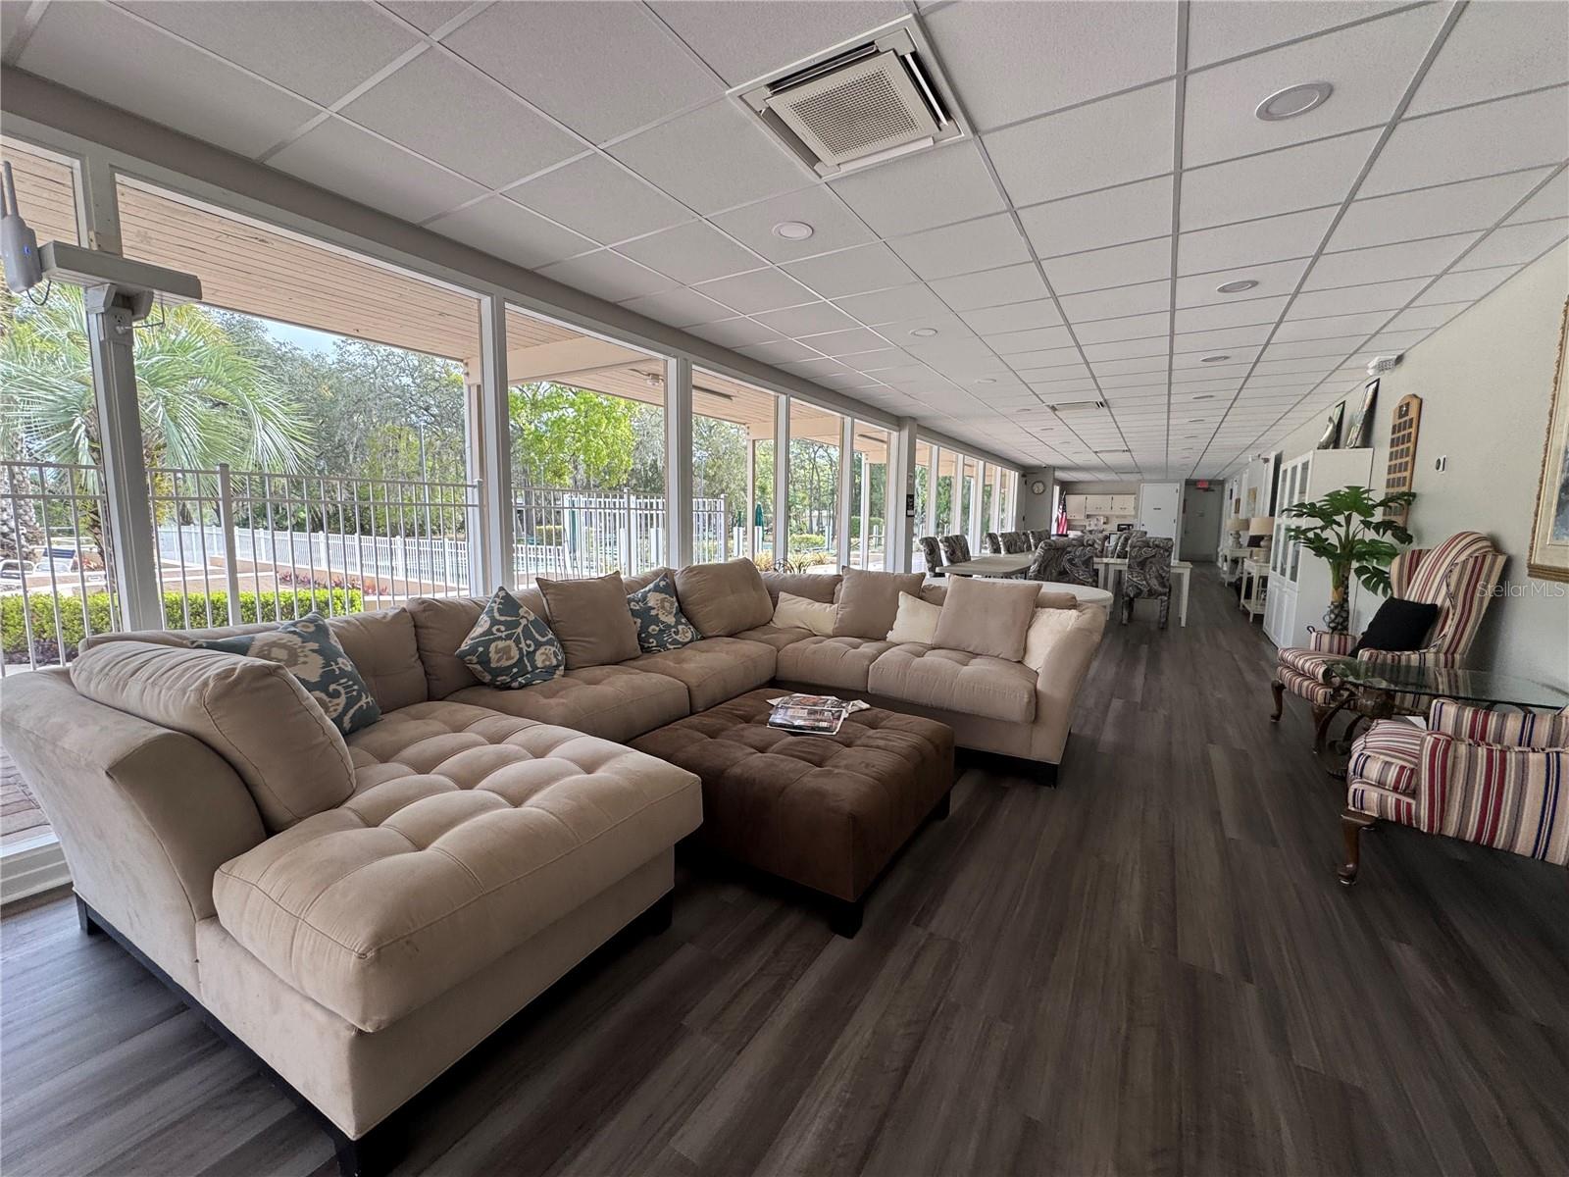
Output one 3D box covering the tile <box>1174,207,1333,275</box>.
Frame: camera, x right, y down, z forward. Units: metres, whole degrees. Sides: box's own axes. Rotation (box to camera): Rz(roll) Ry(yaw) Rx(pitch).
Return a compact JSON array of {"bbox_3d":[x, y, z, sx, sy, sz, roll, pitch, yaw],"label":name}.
[{"bbox_3d":[2.248,-1.661,3.069,0.601,0.025,0.600,5,7,30],"label":"tile"}]

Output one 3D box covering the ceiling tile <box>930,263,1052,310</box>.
[{"bbox_3d":[1.203,-1.736,3.676,0.603,0.024,0.606,4,7,31],"label":"ceiling tile"}]

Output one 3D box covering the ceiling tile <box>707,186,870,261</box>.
[{"bbox_3d":[0.054,-1.681,2.962,0.595,0.020,0.595,4,7,31],"label":"ceiling tile"}]

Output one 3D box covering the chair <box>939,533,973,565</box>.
[{"bbox_3d":[2.275,-0.100,7.736,0.620,1.045,0.480,5,8,35],"label":"chair"}]

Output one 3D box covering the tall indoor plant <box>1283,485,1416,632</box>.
[{"bbox_3d":[3.975,0.049,4.548,0.710,1.540,0.700,4,7,31],"label":"tall indoor plant"}]

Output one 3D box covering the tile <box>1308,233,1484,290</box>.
[{"bbox_3d":[3.103,-1.690,3.303,0.595,0.020,0.595,4,7,31],"label":"tile"}]

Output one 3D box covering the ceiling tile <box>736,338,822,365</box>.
[{"bbox_3d":[-0.021,-1.900,5.118,0.560,0.024,0.606,4,7,31],"label":"ceiling tile"}]

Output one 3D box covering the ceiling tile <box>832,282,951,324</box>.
[{"bbox_3d":[0.682,-1.773,3.986,0.603,0.024,0.606,4,7,31],"label":"ceiling tile"}]

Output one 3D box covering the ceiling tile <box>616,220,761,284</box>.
[{"bbox_3d":[-0.469,-1.719,3.273,0.595,0.020,0.595,4,7,31],"label":"ceiling tile"}]

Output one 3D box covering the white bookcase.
[{"bbox_3d":[5.378,-0.358,6.498,0.415,1.916,1.800,5,7,30],"label":"white bookcase"}]

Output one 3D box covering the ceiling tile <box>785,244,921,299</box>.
[{"bbox_3d":[0.362,-1.731,3.476,0.601,0.025,0.600,5,7,30],"label":"ceiling tile"}]

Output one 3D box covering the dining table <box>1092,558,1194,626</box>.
[{"bbox_3d":[4.806,0.036,8.464,1.040,0.757,1.140,4,7,31],"label":"dining table"}]

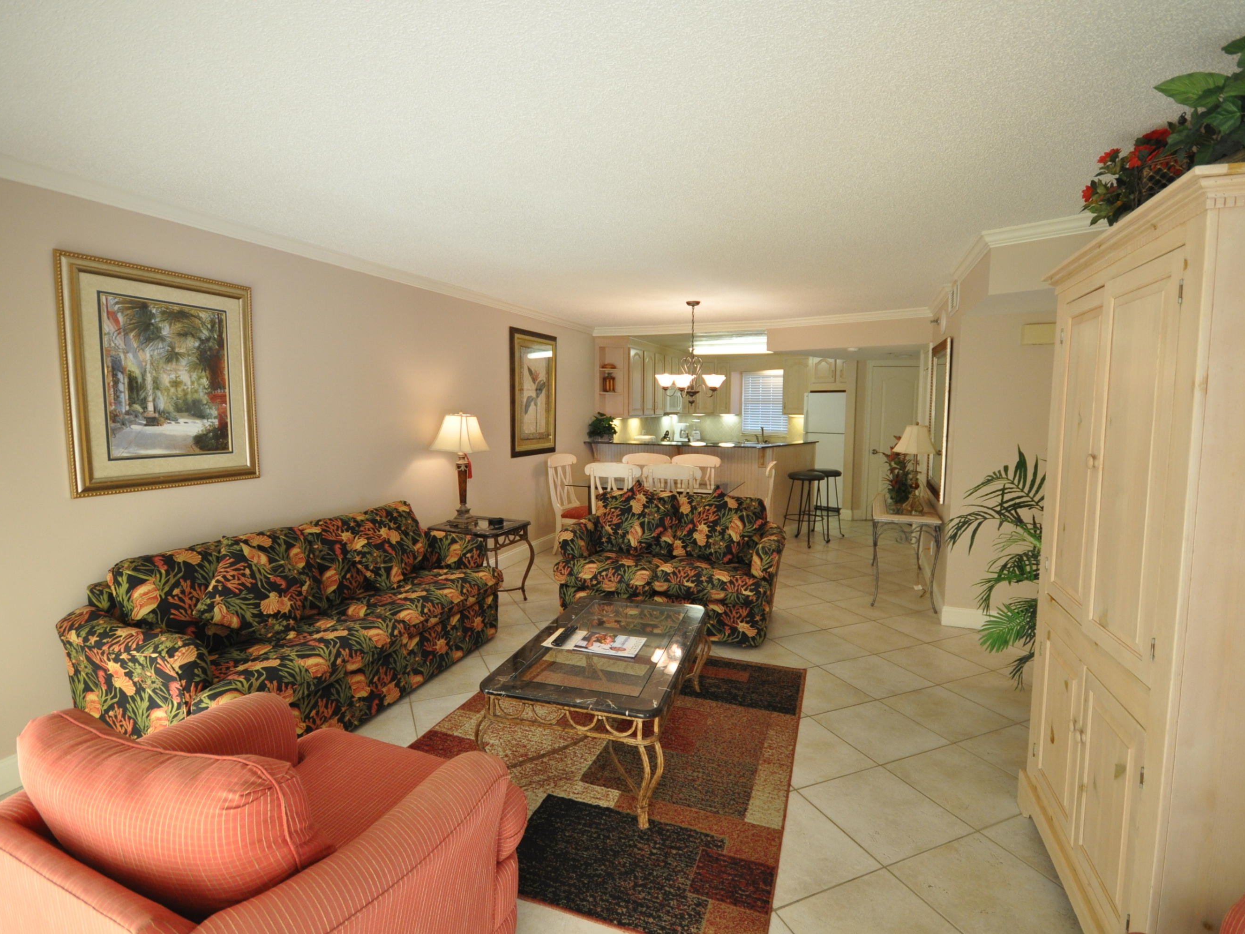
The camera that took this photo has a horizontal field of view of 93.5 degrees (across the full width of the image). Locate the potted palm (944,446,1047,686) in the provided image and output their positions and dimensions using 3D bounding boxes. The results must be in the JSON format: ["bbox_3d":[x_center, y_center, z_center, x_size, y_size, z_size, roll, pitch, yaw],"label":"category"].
[{"bbox_3d":[2.081,0.469,2.922,0.880,1.406,0.880,2,6,22],"label":"potted palm"}]

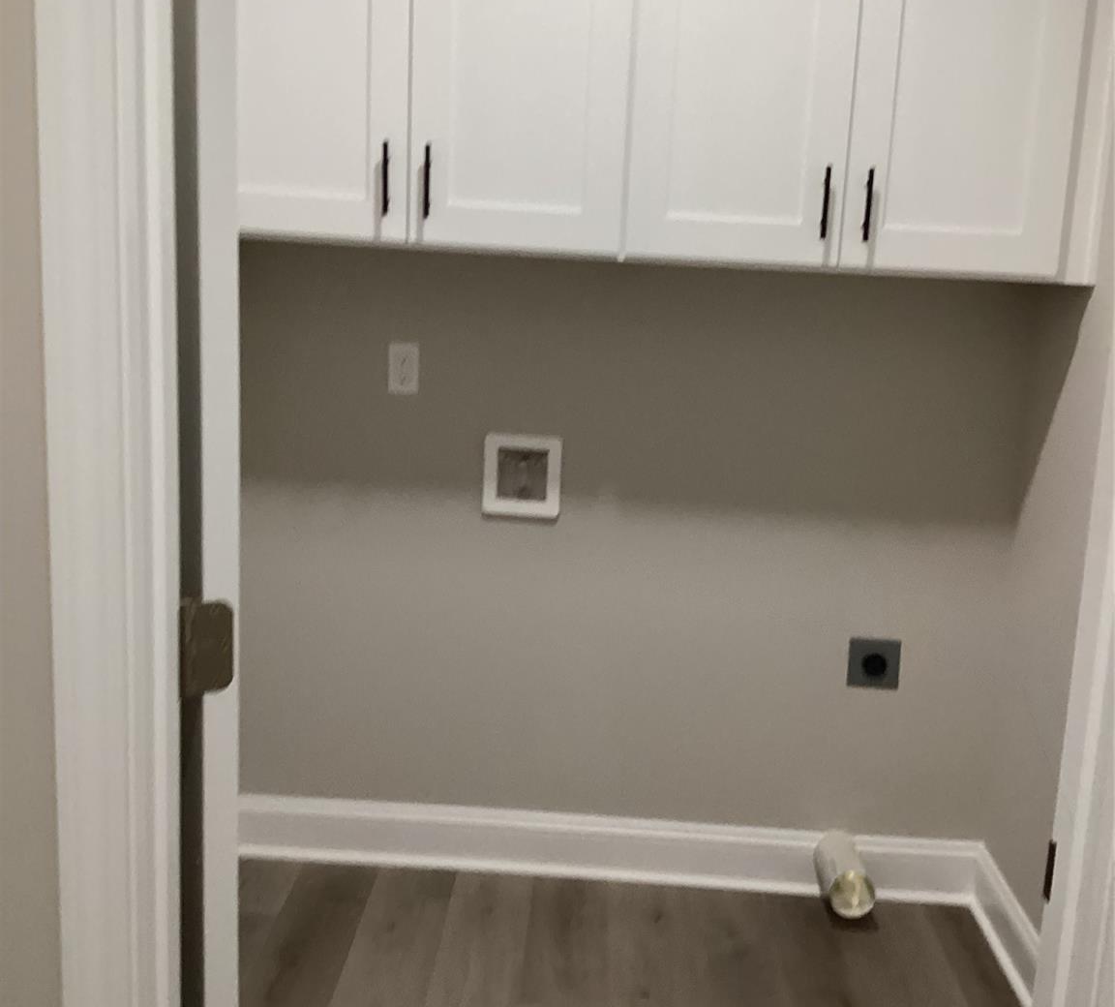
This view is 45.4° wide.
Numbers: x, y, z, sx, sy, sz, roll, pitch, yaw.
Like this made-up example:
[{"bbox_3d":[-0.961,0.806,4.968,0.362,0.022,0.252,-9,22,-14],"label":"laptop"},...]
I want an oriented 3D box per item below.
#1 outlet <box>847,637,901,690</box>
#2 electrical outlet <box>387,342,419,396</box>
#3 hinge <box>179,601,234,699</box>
[{"bbox_3d":[0.726,0.368,3.049,0.116,0.115,0.015,3,11,2],"label":"outlet"},{"bbox_3d":[-0.342,-0.300,2.967,0.070,0.114,0.010,3,11,2],"label":"electrical outlet"},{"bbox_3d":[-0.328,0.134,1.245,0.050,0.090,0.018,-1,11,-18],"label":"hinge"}]

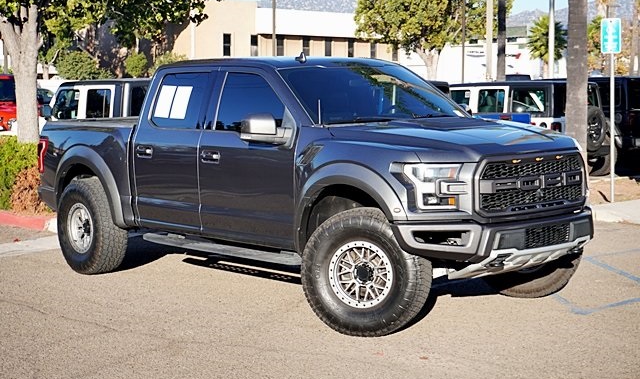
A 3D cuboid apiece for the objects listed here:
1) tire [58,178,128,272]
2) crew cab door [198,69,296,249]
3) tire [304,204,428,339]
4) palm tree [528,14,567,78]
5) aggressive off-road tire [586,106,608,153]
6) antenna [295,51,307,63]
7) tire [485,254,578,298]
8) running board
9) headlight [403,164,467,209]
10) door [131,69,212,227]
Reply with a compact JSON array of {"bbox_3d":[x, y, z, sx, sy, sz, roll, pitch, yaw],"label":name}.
[{"bbox_3d":[-2.164,0.351,10.864,0.320,0.900,0.905,-5,7,-41],"label":"tire"},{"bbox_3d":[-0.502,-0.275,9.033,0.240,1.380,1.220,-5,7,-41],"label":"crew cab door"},{"bbox_3d":[0.334,0.578,8.074,0.905,0.900,0.320,2,6,23],"label":"tire"},{"bbox_3d":[18.027,-10.193,90.327,3.400,7.320,3.400,-1,5,0],"label":"palm tree"},{"bbox_3d":[5.011,-1.123,21.200,0.830,0.830,0.260,-5,7,-41],"label":"aggressive off-road tire"},{"bbox_3d":[-0.173,-1.152,9.912,0.065,0.085,0.140,-5,7,-41],"label":"antenna"},{"bbox_3d":[1.691,0.446,9.400,0.905,0.900,0.320,2,6,23],"label":"tire"},{"bbox_3d":[-0.820,0.474,9.400,0.200,0.085,2.220,-5,7,-41],"label":"running board"},{"bbox_3d":[0.765,-0.017,7.700,0.320,0.310,0.360,-5,7,-41],"label":"headlight"},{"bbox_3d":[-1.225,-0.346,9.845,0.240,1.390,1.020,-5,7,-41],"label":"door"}]

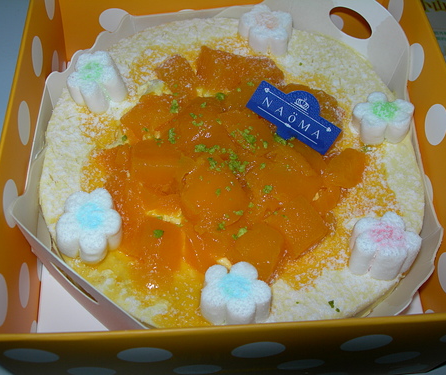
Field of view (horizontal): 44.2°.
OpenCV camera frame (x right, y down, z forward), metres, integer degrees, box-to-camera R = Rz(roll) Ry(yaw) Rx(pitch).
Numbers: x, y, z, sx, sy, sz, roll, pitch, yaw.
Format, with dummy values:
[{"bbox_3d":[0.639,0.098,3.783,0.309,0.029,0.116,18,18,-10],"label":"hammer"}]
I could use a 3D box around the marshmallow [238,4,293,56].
[{"bbox_3d":[0.024,-0.091,0.318,0.029,0.013,0.029,8,56,0],"label":"marshmallow"}]

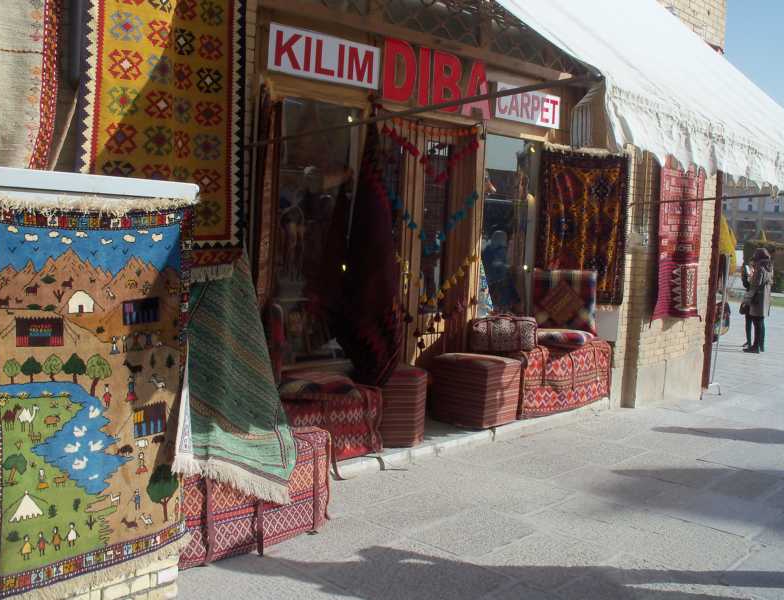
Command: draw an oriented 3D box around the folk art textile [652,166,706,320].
[{"bbox_3d":[2.755,-0.572,7.716,0.930,1.550,0.060,-3,6,-43],"label":"folk art textile"}]

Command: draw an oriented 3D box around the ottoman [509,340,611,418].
[{"bbox_3d":[1.432,0.670,7.360,0.480,0.530,1.430,6,7,44],"label":"ottoman"}]

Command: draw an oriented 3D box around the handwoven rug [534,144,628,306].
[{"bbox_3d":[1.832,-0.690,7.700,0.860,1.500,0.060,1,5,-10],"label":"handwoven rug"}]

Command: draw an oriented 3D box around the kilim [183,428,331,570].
[{"bbox_3d":[-0.822,0.968,4.043,0.420,0.460,1.000,6,7,44],"label":"kilim"}]

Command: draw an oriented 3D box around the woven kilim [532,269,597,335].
[{"bbox_3d":[1.662,0.034,7.750,0.600,0.660,0.160,1,-5,-3],"label":"woven kilim"}]

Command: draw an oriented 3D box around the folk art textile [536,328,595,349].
[{"bbox_3d":[1.589,0.359,7.450,0.520,0.130,0.440,1,5,-5],"label":"folk art textile"}]

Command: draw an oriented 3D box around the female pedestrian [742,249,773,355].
[{"bbox_3d":[5.626,0.008,12.400,0.380,1.600,0.460,3,5,18],"label":"female pedestrian"}]

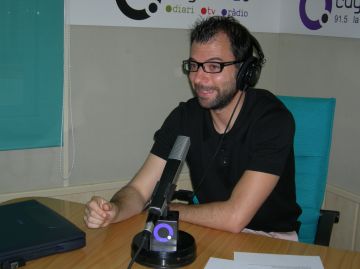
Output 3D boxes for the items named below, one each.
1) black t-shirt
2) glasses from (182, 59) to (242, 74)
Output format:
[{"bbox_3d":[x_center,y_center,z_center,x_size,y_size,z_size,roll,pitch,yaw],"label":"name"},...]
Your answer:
[{"bbox_3d":[0.153,0.100,1.570,0.440,0.520,0.320,10,28,30],"label":"black t-shirt"},{"bbox_3d":[0.110,-0.199,1.475,0.140,0.041,0.145,12,19,37],"label":"glasses"}]

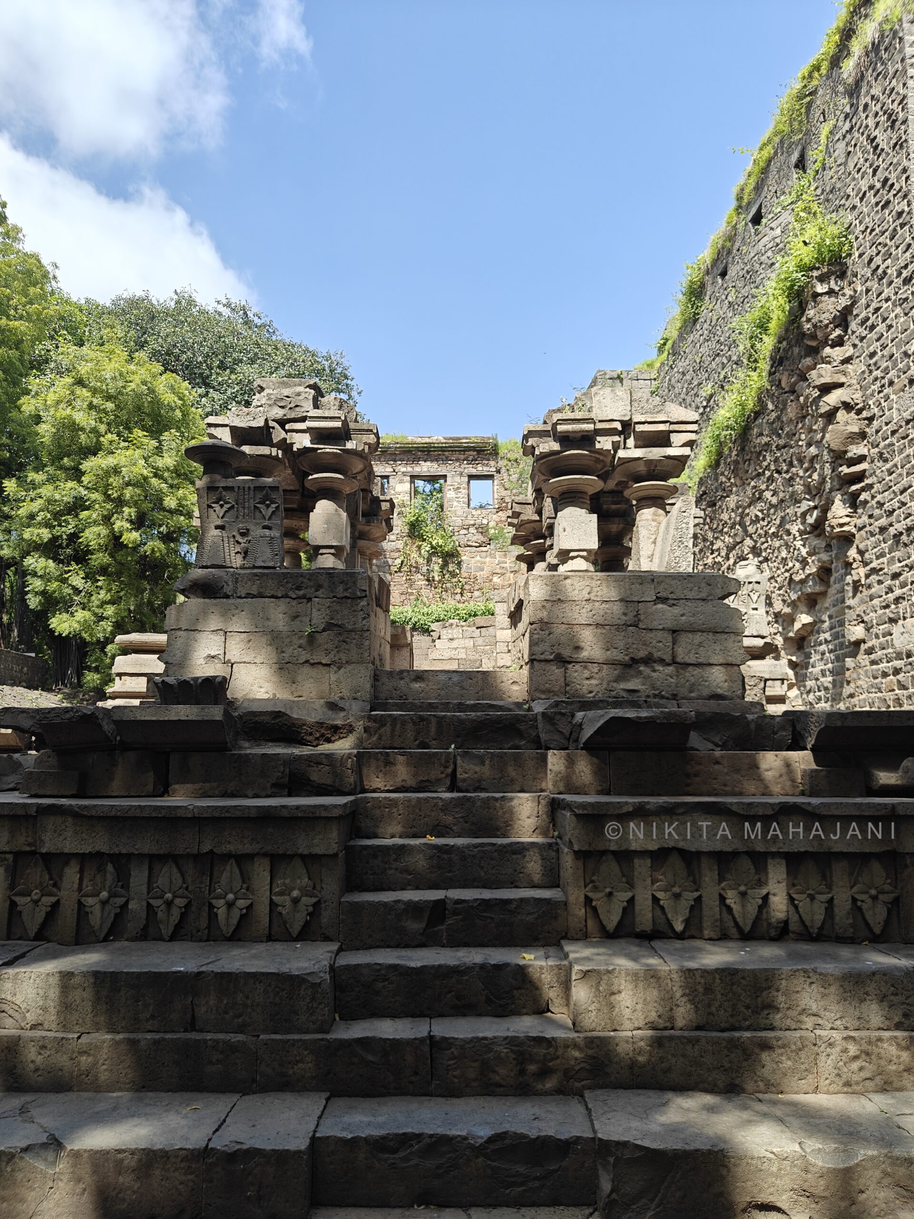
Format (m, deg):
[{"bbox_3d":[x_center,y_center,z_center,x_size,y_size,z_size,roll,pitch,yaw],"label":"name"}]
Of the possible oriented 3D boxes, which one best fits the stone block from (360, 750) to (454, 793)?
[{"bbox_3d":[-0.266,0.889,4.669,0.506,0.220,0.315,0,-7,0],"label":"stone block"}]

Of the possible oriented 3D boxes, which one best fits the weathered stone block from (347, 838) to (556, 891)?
[{"bbox_3d":[-0.020,1.249,4.179,1.009,0.214,0.294,0,-7,0],"label":"weathered stone block"}]

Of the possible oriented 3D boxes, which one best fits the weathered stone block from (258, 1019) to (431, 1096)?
[{"bbox_3d":[-0.462,1.898,3.641,0.714,0.232,0.300,0,-5,1],"label":"weathered stone block"}]

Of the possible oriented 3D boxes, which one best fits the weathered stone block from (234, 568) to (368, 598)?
[{"bbox_3d":[-0.944,-0.134,5.337,0.817,0.166,0.420,0,-5,1],"label":"weathered stone block"}]

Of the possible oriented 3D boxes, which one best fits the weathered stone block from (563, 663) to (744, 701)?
[{"bbox_3d":[1.196,0.462,5.309,1.092,0.225,0.360,0,-5,0],"label":"weathered stone block"}]

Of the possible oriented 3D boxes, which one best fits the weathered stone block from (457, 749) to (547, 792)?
[{"bbox_3d":[0.243,0.875,4.639,0.480,0.215,0.300,0,-5,1],"label":"weathered stone block"}]

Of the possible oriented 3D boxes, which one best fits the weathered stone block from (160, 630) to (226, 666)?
[{"bbox_3d":[-1.589,0.246,5.296,0.390,0.201,0.380,0,-5,1],"label":"weathered stone block"}]

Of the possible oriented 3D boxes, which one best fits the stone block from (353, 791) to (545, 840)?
[{"bbox_3d":[-0.024,1.044,4.341,0.971,0.222,0.320,0,-5,0],"label":"stone block"}]

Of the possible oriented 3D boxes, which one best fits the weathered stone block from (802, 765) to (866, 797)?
[{"bbox_3d":[1.917,0.887,4.416,0.319,0.148,0.250,0,-5,0],"label":"weathered stone block"}]

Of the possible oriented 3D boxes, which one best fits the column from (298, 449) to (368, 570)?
[{"bbox_3d":[-0.833,-0.630,5.669,0.462,0.894,0.462,0,-7,0],"label":"column"}]

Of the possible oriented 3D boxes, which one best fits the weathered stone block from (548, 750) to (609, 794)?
[{"bbox_3d":[0.650,0.892,4.679,0.328,0.223,0.336,0,-7,0],"label":"weathered stone block"}]

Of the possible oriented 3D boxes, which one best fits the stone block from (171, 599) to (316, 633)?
[{"bbox_3d":[-1.318,0.054,5.309,0.873,0.197,0.360,0,-5,0],"label":"stone block"}]

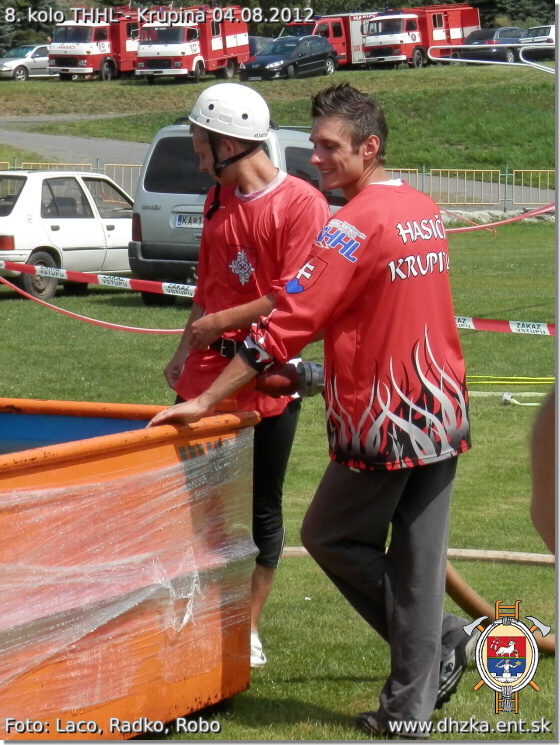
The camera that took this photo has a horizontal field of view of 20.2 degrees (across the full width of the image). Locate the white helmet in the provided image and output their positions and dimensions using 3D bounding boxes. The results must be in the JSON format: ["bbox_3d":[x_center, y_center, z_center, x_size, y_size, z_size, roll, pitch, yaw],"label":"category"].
[{"bbox_3d":[-0.146,-0.788,4.740,0.250,0.152,0.212,16,16,0],"label":"white helmet"}]

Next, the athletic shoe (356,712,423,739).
[{"bbox_3d":[0.328,0.949,4.315,0.285,0.105,0.107,8,11,40],"label":"athletic shoe"}]

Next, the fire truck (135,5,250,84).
[{"bbox_3d":[-3.331,-12.382,59.450,2.100,2.620,6.000,3,15,20],"label":"fire truck"}]

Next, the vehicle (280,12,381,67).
[{"bbox_3d":[2.122,-14.024,66.680,2.100,2.550,6.000,8,15,33],"label":"vehicle"}]

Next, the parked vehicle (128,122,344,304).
[{"bbox_3d":[0.070,-1.700,16.620,1.730,1.810,4.120,5,9,24],"label":"parked vehicle"}]

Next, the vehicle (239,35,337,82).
[{"bbox_3d":[0.354,-11.531,57.645,1.820,1.490,4.760,8,14,31],"label":"vehicle"}]

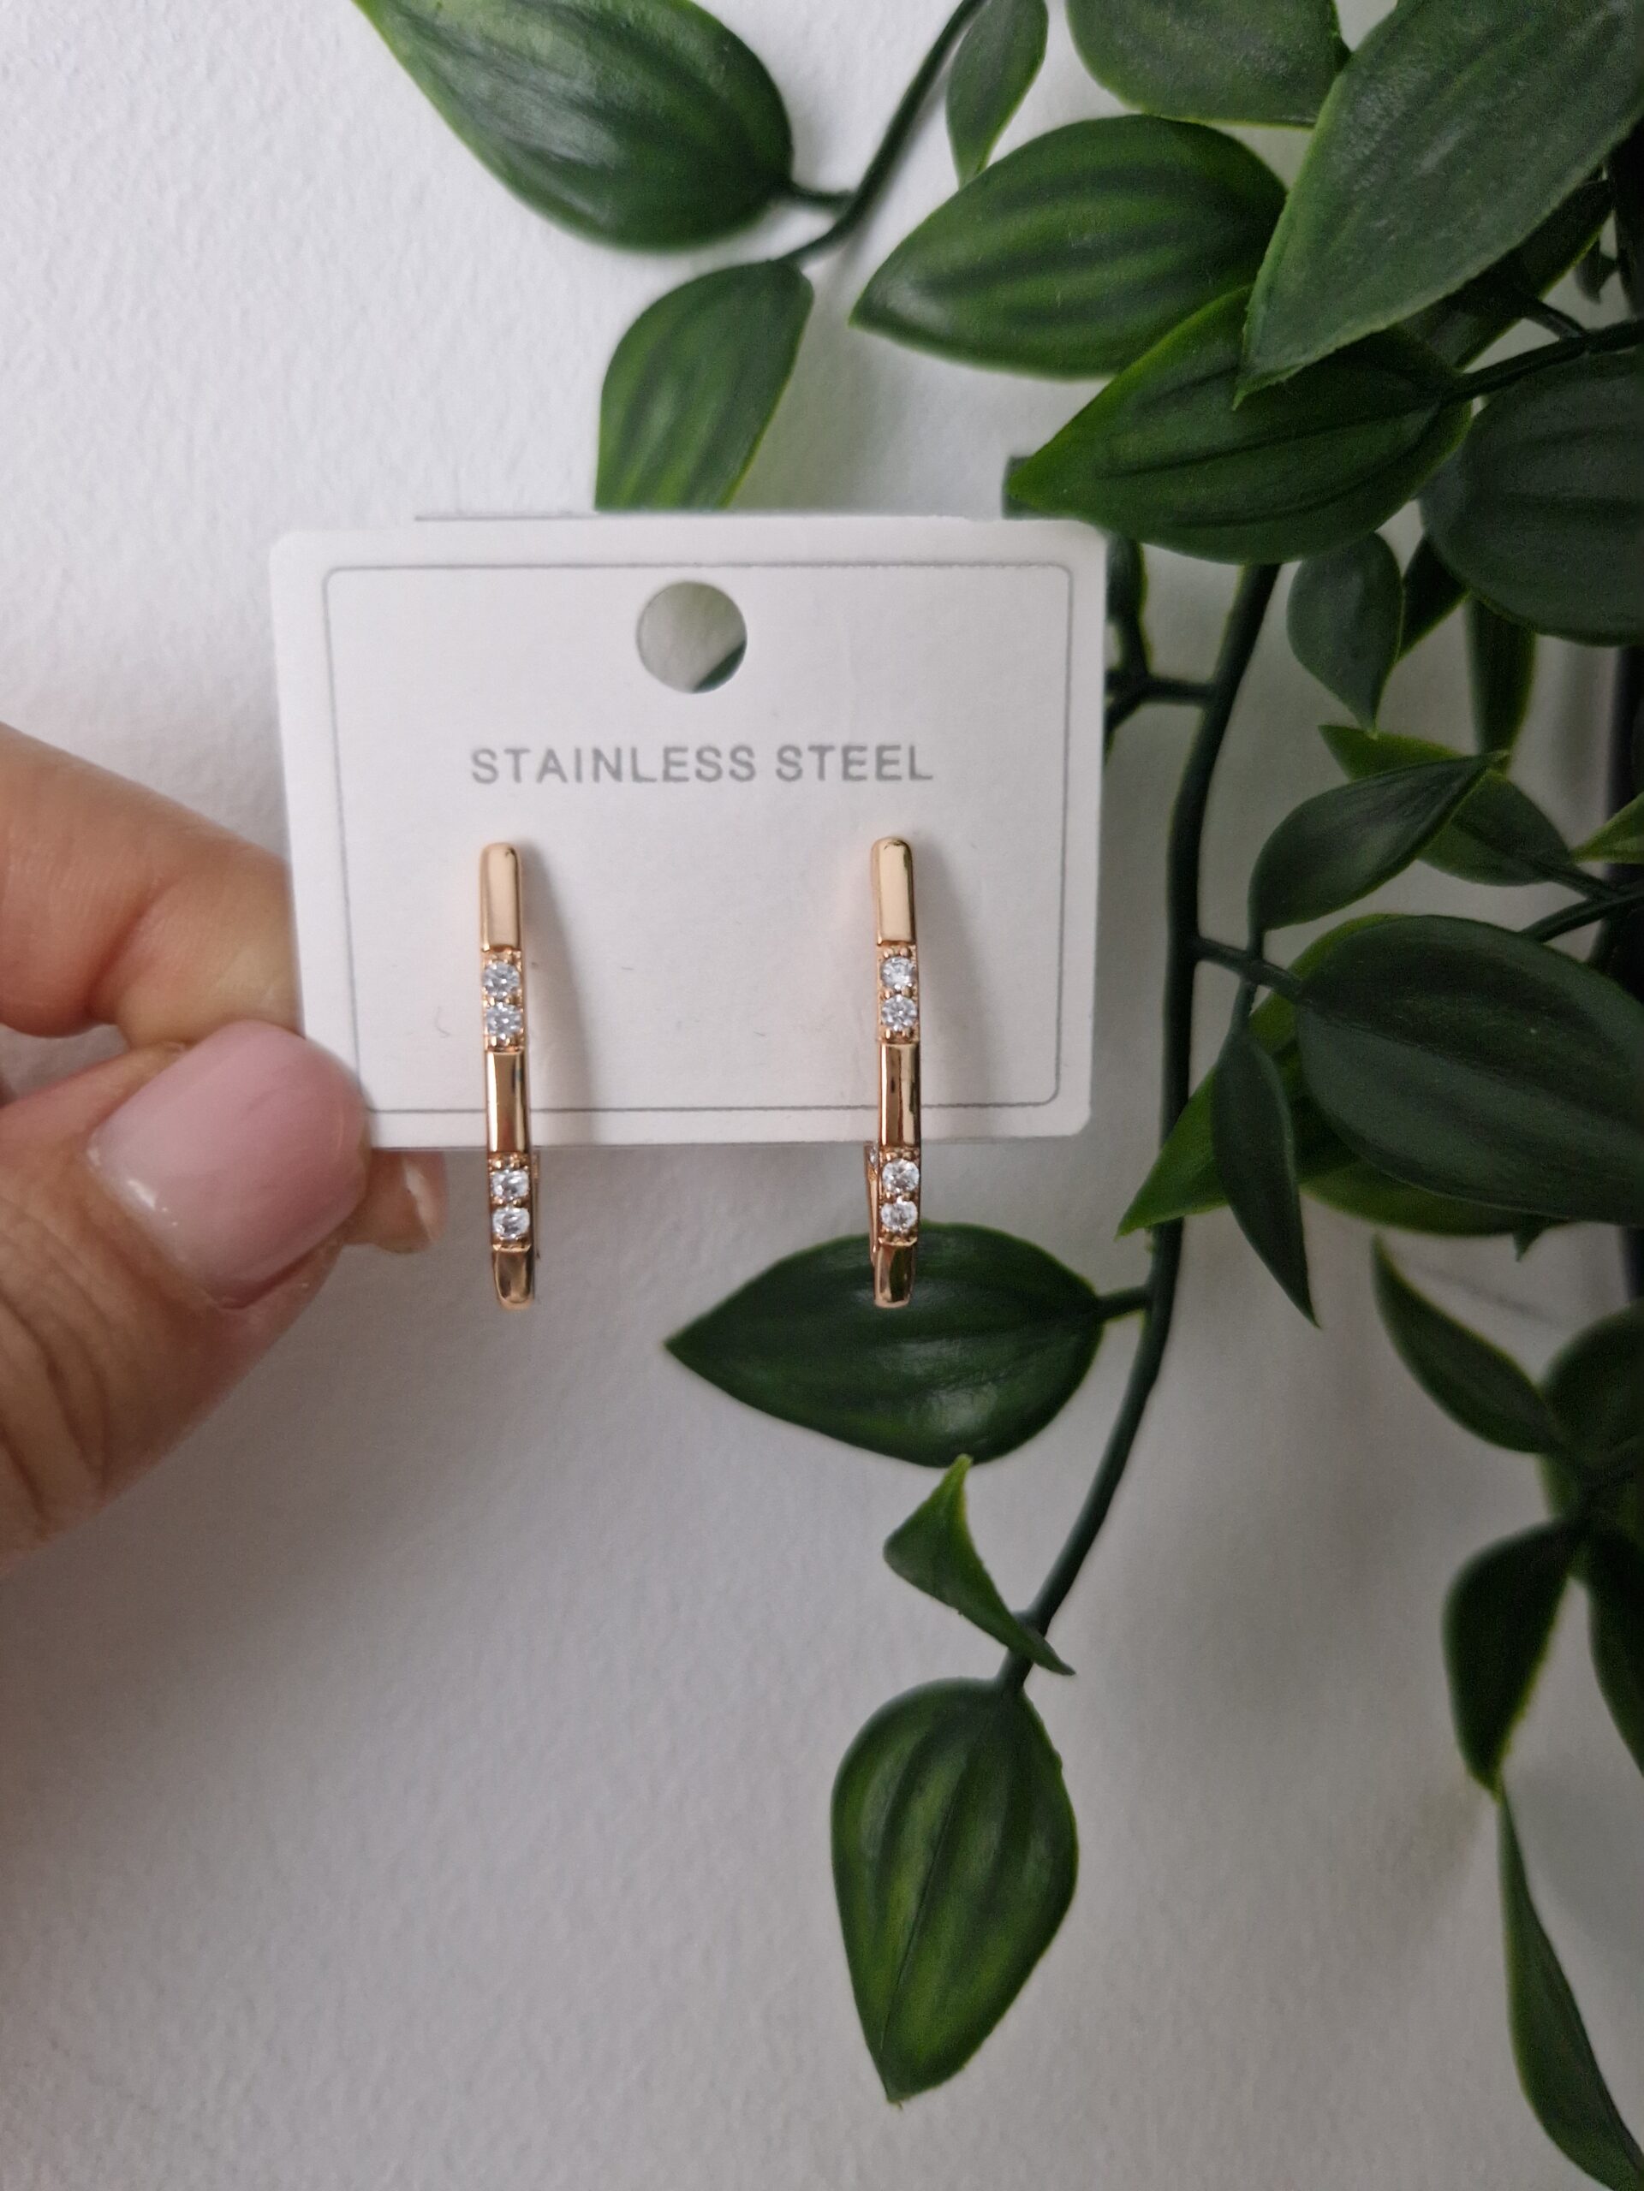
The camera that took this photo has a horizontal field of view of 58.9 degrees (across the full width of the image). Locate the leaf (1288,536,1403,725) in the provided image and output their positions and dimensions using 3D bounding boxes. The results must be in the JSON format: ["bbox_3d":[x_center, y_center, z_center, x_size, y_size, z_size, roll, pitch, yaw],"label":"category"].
[{"bbox_3d":[0.054,-0.047,0.149,0.012,0.019,0.006,-12,10,2],"label":"leaf"}]

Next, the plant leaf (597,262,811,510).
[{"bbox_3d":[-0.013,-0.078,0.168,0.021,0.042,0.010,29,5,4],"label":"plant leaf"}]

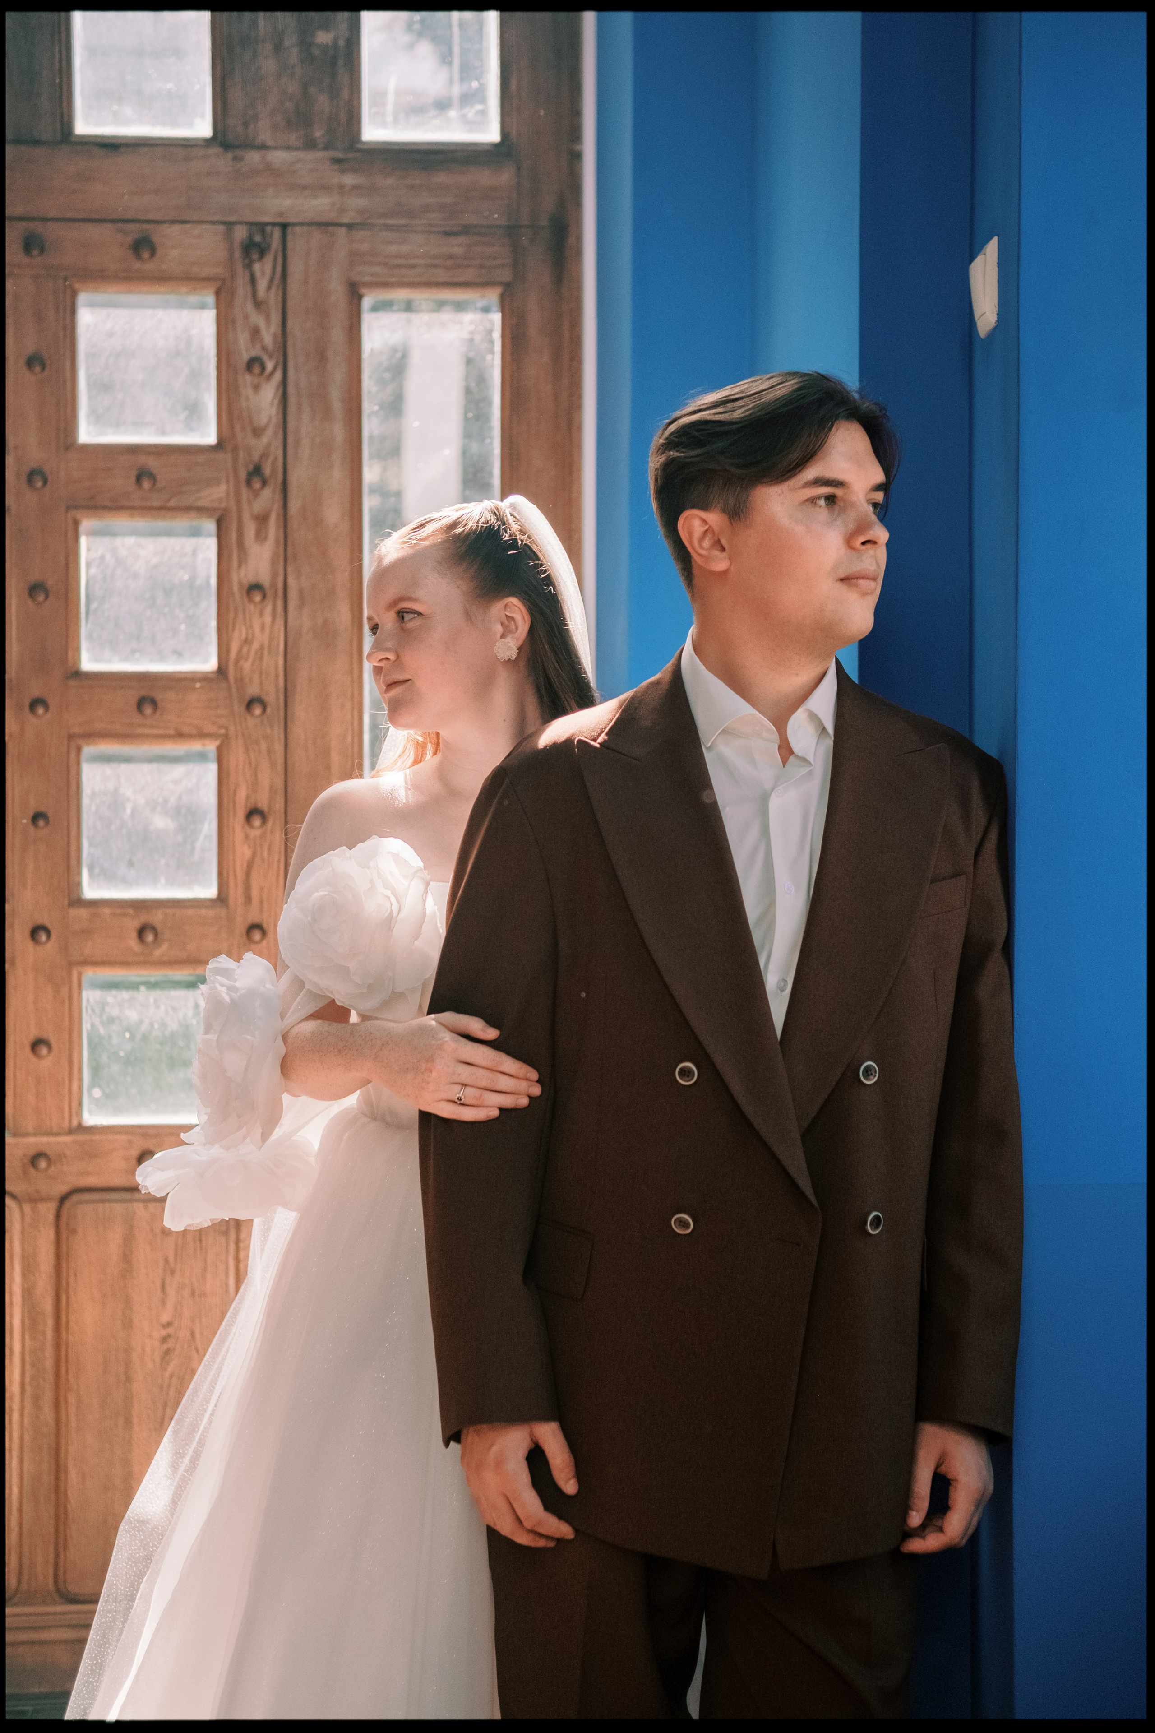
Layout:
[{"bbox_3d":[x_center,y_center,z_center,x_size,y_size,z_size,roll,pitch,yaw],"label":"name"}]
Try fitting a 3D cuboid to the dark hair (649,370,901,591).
[{"bbox_3d":[0.172,-0.339,2.120,0.220,0.195,0.180,1,3,30],"label":"dark hair"}]

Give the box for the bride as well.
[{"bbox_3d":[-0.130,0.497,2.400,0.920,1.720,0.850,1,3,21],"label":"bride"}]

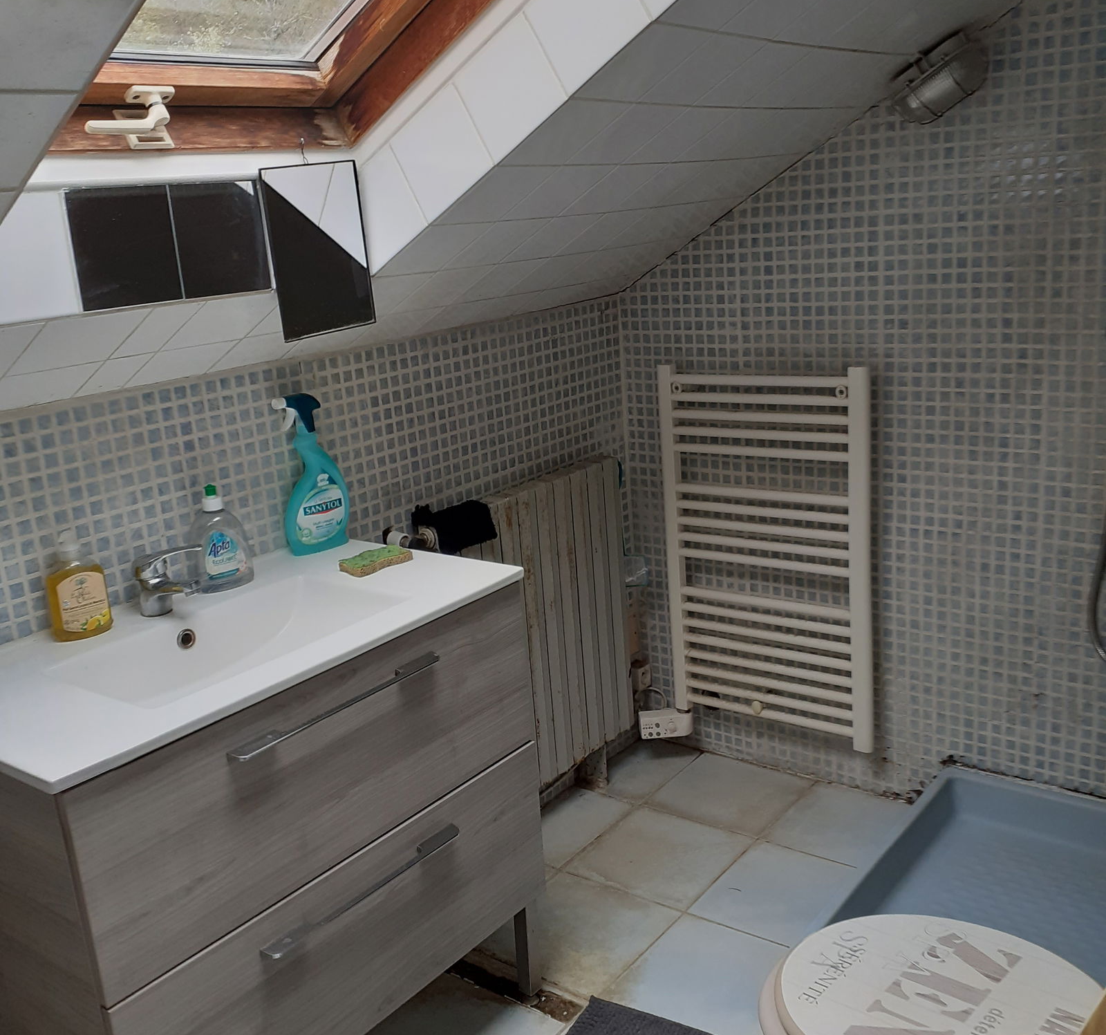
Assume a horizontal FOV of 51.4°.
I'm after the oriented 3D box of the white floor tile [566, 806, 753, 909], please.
[{"bbox_3d":[0.226,0.724,2.454,0.305,0.010,0.305,7,19,37],"label":"white floor tile"}]

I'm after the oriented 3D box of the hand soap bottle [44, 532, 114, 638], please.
[{"bbox_3d":[-0.685,0.095,1.651,0.075,0.153,0.048,-15,18,-33],"label":"hand soap bottle"}]

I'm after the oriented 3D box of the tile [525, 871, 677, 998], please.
[{"bbox_3d":[0.043,0.800,2.223,0.305,0.010,0.297,7,19,37],"label":"tile"}]

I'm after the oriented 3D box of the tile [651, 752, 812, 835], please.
[{"bbox_3d":[0.406,0.647,2.686,0.302,0.010,0.297,7,19,37],"label":"tile"}]

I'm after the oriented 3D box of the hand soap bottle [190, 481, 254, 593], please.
[{"bbox_3d":[-0.539,0.027,1.835,0.101,0.167,0.054,-15,18,-33],"label":"hand soap bottle"}]

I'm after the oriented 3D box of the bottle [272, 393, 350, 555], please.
[{"bbox_3d":[-0.422,-0.079,1.979,0.107,0.278,0.054,-15,18,-33],"label":"bottle"}]

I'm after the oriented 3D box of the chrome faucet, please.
[{"bbox_3d":[-0.562,0.092,1.696,0.156,0.116,0.048,7,19,37],"label":"chrome faucet"}]

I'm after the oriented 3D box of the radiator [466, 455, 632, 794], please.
[{"bbox_3d":[-0.032,0.282,2.527,0.067,0.716,0.616,7,19,37],"label":"radiator"}]

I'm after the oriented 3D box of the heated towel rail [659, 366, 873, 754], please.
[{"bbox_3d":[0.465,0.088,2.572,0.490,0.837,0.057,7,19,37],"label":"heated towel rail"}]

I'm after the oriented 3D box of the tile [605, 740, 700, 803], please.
[{"bbox_3d":[0.210,0.624,2.834,0.186,0.010,0.297,7,19,37],"label":"tile"}]

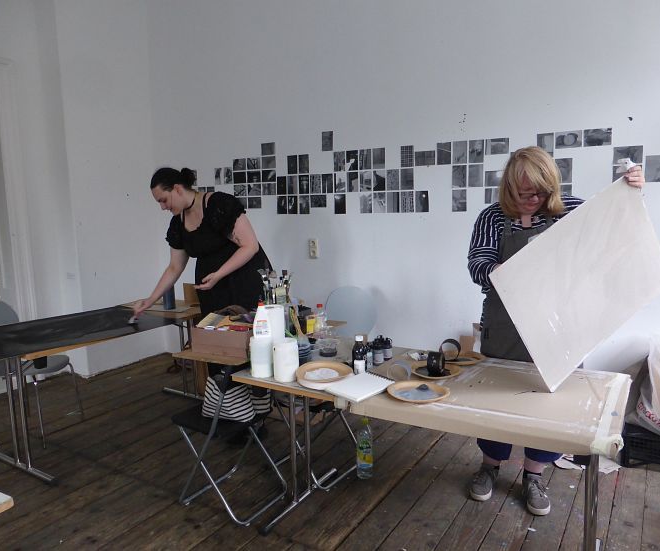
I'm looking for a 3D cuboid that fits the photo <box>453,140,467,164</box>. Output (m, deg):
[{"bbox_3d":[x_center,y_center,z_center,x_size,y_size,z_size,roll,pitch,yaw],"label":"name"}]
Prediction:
[{"bbox_3d":[0.891,-0.839,3.482,0.100,0.150,0.005,4,9,33],"label":"photo"}]

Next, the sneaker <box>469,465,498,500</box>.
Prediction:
[{"bbox_3d":[0.819,1.063,2.679,0.100,0.110,0.255,3,9,28],"label":"sneaker"}]

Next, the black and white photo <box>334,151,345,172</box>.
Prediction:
[{"bbox_3d":[0.078,-0.902,4.042,0.101,0.151,0.010,4,8,32],"label":"black and white photo"}]

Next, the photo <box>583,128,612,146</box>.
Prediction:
[{"bbox_3d":[1.613,-0.829,3.060,0.150,0.100,0.006,4,9,31],"label":"photo"}]

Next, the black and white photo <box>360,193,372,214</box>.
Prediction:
[{"bbox_3d":[0.282,-0.555,3.927,0.100,0.150,0.005,4,9,33],"label":"black and white photo"}]

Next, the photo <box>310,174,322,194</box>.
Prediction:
[{"bbox_3d":[-0.107,-0.707,3.952,0.096,0.145,0.004,4,9,33],"label":"photo"}]

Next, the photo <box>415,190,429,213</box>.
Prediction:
[{"bbox_3d":[0.648,-0.516,3.569,0.099,0.146,0.006,4,9,33],"label":"photo"}]

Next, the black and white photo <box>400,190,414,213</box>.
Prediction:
[{"bbox_3d":[0.573,-0.539,3.752,0.100,0.150,0.006,4,9,31],"label":"black and white photo"}]

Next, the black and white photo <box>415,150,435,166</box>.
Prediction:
[{"bbox_3d":[0.686,-0.841,3.669,0.151,0.101,0.010,4,8,32],"label":"black and white photo"}]

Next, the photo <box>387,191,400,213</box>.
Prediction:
[{"bbox_3d":[0.475,-0.544,3.812,0.100,0.150,0.006,4,9,31],"label":"photo"}]

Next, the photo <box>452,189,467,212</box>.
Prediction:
[{"bbox_3d":[0.854,-0.490,3.352,0.096,0.145,0.004,4,9,33],"label":"photo"}]

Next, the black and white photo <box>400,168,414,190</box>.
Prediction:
[{"bbox_3d":[0.567,-0.704,3.731,0.100,0.150,0.006,4,9,31],"label":"black and white photo"}]

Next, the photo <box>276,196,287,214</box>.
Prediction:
[{"bbox_3d":[-0.408,-0.602,4.378,0.100,0.150,0.005,4,9,33],"label":"photo"}]

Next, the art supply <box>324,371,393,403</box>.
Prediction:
[{"bbox_3d":[0.122,0.437,1.991,0.176,0.014,0.259,6,10,43],"label":"art supply"}]

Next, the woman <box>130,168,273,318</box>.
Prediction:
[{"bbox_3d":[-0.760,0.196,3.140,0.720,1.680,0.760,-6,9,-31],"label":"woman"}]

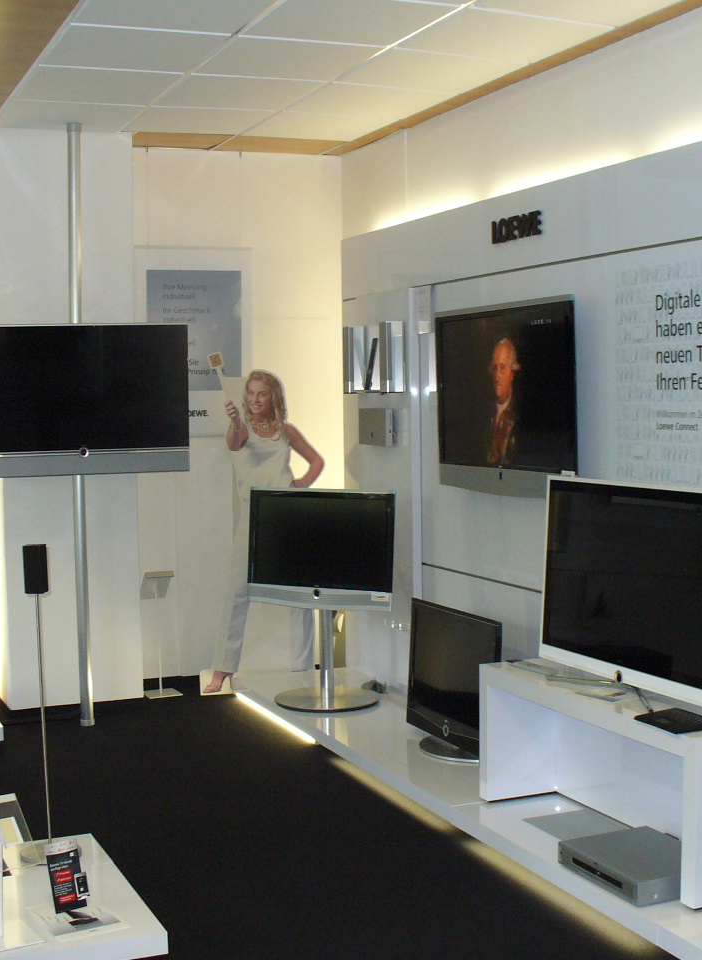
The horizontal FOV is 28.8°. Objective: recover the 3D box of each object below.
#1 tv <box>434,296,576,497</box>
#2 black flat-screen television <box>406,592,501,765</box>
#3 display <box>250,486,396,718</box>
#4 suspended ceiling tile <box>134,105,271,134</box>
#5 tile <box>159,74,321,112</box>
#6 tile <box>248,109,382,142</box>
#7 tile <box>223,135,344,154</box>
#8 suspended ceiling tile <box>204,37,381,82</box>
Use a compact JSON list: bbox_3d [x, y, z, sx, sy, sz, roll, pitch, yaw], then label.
[{"bbox_3d":[0.610,-0.287,5.211,0.118,0.743,1.053,-2,4,-24],"label":"tv"},{"bbox_3d":[0.436,0.776,5.297,0.315,0.571,0.748,-2,4,-24],"label":"black flat-screen television"},{"bbox_3d":[-0.123,0.528,6.225,0.743,0.979,0.482,1,4,27],"label":"display"},{"bbox_3d":[-0.725,-1.704,6.450,0.615,0.030,0.621,-2,4,-23],"label":"suspended ceiling tile"},{"bbox_3d":[-0.483,-1.672,5.875,0.615,0.030,0.608,-2,4,-23],"label":"tile"},{"bbox_3d":[-0.161,-1.734,6.692,0.615,0.030,0.621,-2,4,-23],"label":"tile"},{"bbox_3d":[-0.367,-1.762,7.180,0.615,0.030,0.421,-2,4,-23],"label":"tile"},{"bbox_3d":[-0.243,-1.638,5.307,0.615,0.030,0.608,-2,4,-23],"label":"suspended ceiling tile"}]

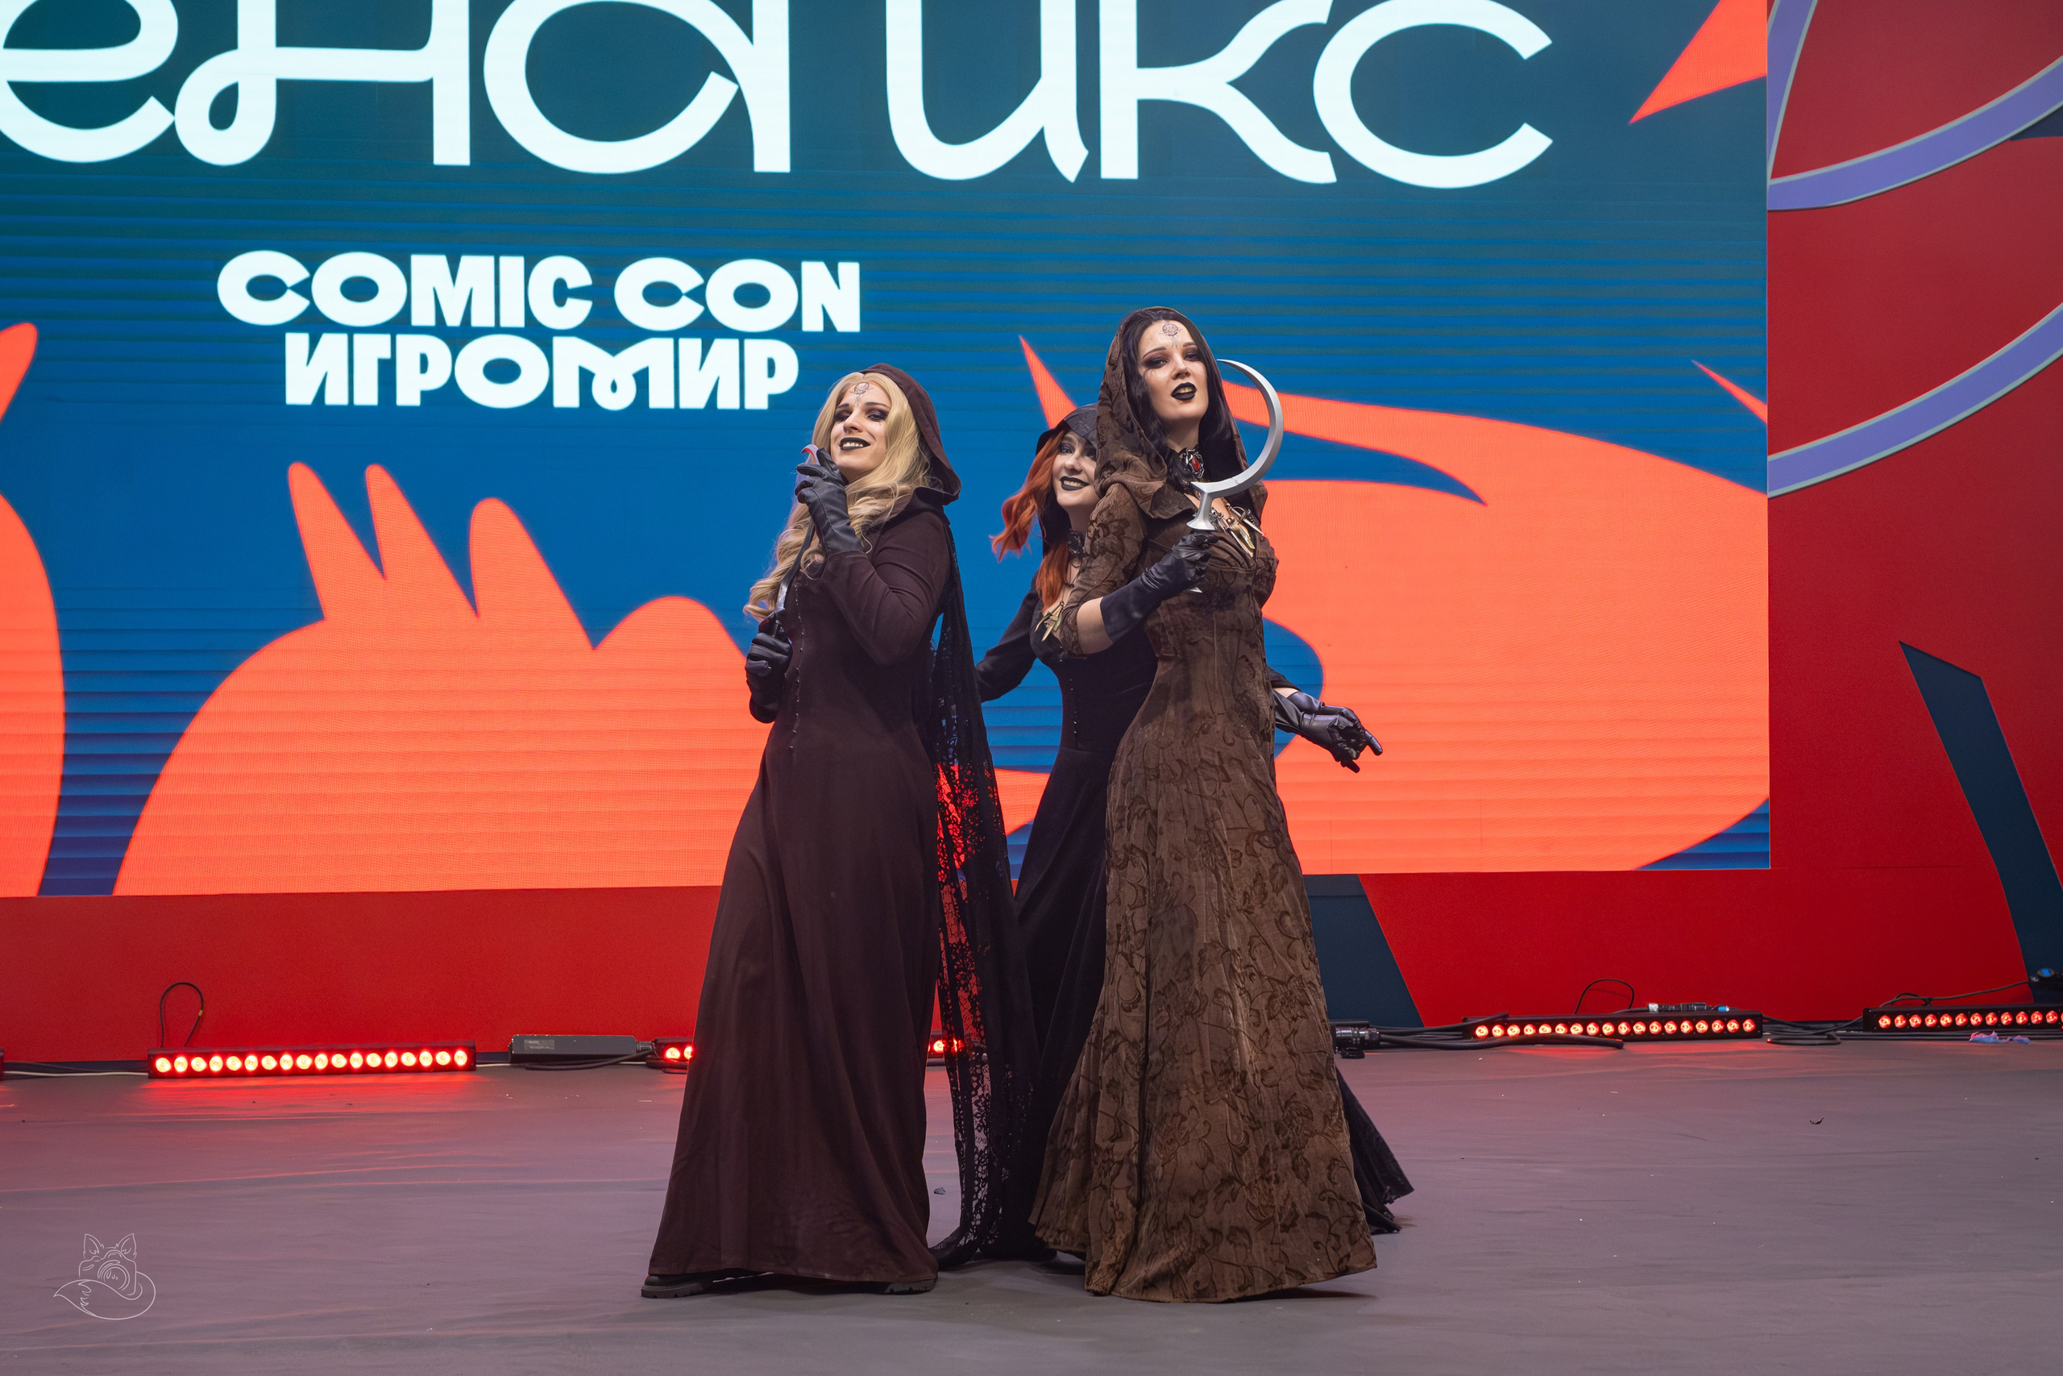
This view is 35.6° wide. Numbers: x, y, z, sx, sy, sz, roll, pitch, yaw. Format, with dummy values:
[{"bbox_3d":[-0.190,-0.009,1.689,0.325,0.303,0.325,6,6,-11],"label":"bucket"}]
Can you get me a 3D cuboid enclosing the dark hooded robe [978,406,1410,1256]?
[{"bbox_3d":[0.324,0.288,6.550,0.820,1.690,0.780,0,0,-35],"label":"dark hooded robe"}]

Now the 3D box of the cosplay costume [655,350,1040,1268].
[{"bbox_3d":[-0.366,0.260,6.120,0.750,1.740,0.600,0,0,-34],"label":"cosplay costume"}]

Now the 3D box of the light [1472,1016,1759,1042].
[{"bbox_3d":[1.868,1.090,10.300,0.960,0.080,0.090,0,0,-9],"label":"light"}]

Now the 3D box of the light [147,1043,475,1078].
[{"bbox_3d":[-2.174,1.125,9.700,0.960,0.080,0.090,0,0,-9],"label":"light"}]

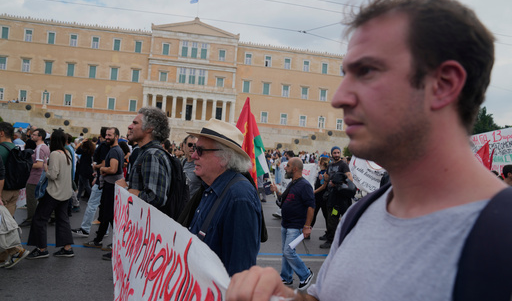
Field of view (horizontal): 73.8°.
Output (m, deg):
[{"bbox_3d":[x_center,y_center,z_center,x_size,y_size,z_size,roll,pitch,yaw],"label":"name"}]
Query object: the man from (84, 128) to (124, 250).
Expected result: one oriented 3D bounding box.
[{"bbox_3d":[-2.210,0.570,5.000,0.600,1.750,0.520,5,-2,-19],"label":"man"}]

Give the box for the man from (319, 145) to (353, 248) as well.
[{"bbox_3d":[1.430,0.830,6.100,0.500,1.790,0.580,6,-3,-44],"label":"man"}]

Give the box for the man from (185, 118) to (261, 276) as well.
[{"bbox_3d":[-0.170,0.660,1.700,0.460,1.670,0.530,5,-2,-23],"label":"man"}]

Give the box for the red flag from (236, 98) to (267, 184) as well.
[{"bbox_3d":[-0.090,-0.090,4.700,0.500,1.250,0.280,4,-2,0],"label":"red flag"}]

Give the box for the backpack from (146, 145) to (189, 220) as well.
[{"bbox_3d":[-0.600,0.260,2.420,0.250,0.500,0.320,5,-2,-21],"label":"backpack"}]

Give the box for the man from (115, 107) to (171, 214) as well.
[{"bbox_3d":[-0.780,0.580,2.340,0.500,1.770,0.540,5,-2,-20],"label":"man"}]

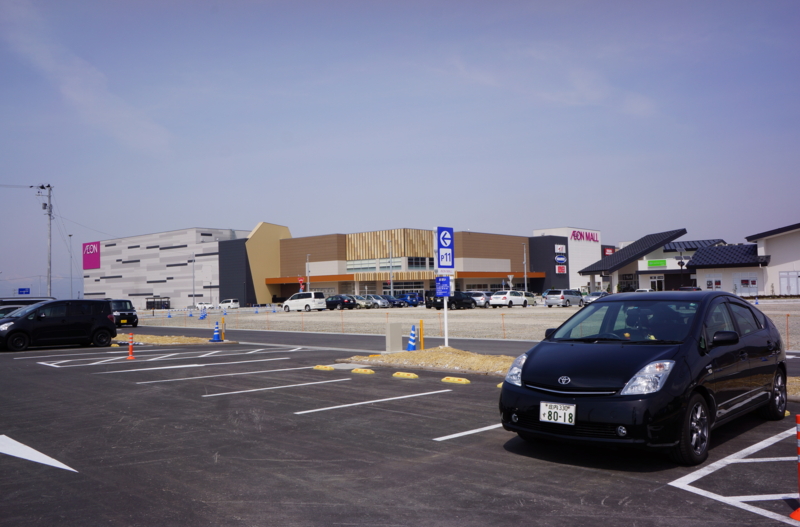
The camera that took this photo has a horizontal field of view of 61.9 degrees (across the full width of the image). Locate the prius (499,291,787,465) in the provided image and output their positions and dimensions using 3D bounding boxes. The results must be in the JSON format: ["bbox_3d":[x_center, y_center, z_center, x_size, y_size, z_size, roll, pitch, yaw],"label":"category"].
[{"bbox_3d":[2.796,1.033,7.198,1.740,1.490,4.445,-4,-4,42],"label":"prius"}]

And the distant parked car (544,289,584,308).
[{"bbox_3d":[14.250,2.995,57.530,1.750,1.560,4.650,-4,-3,38],"label":"distant parked car"}]

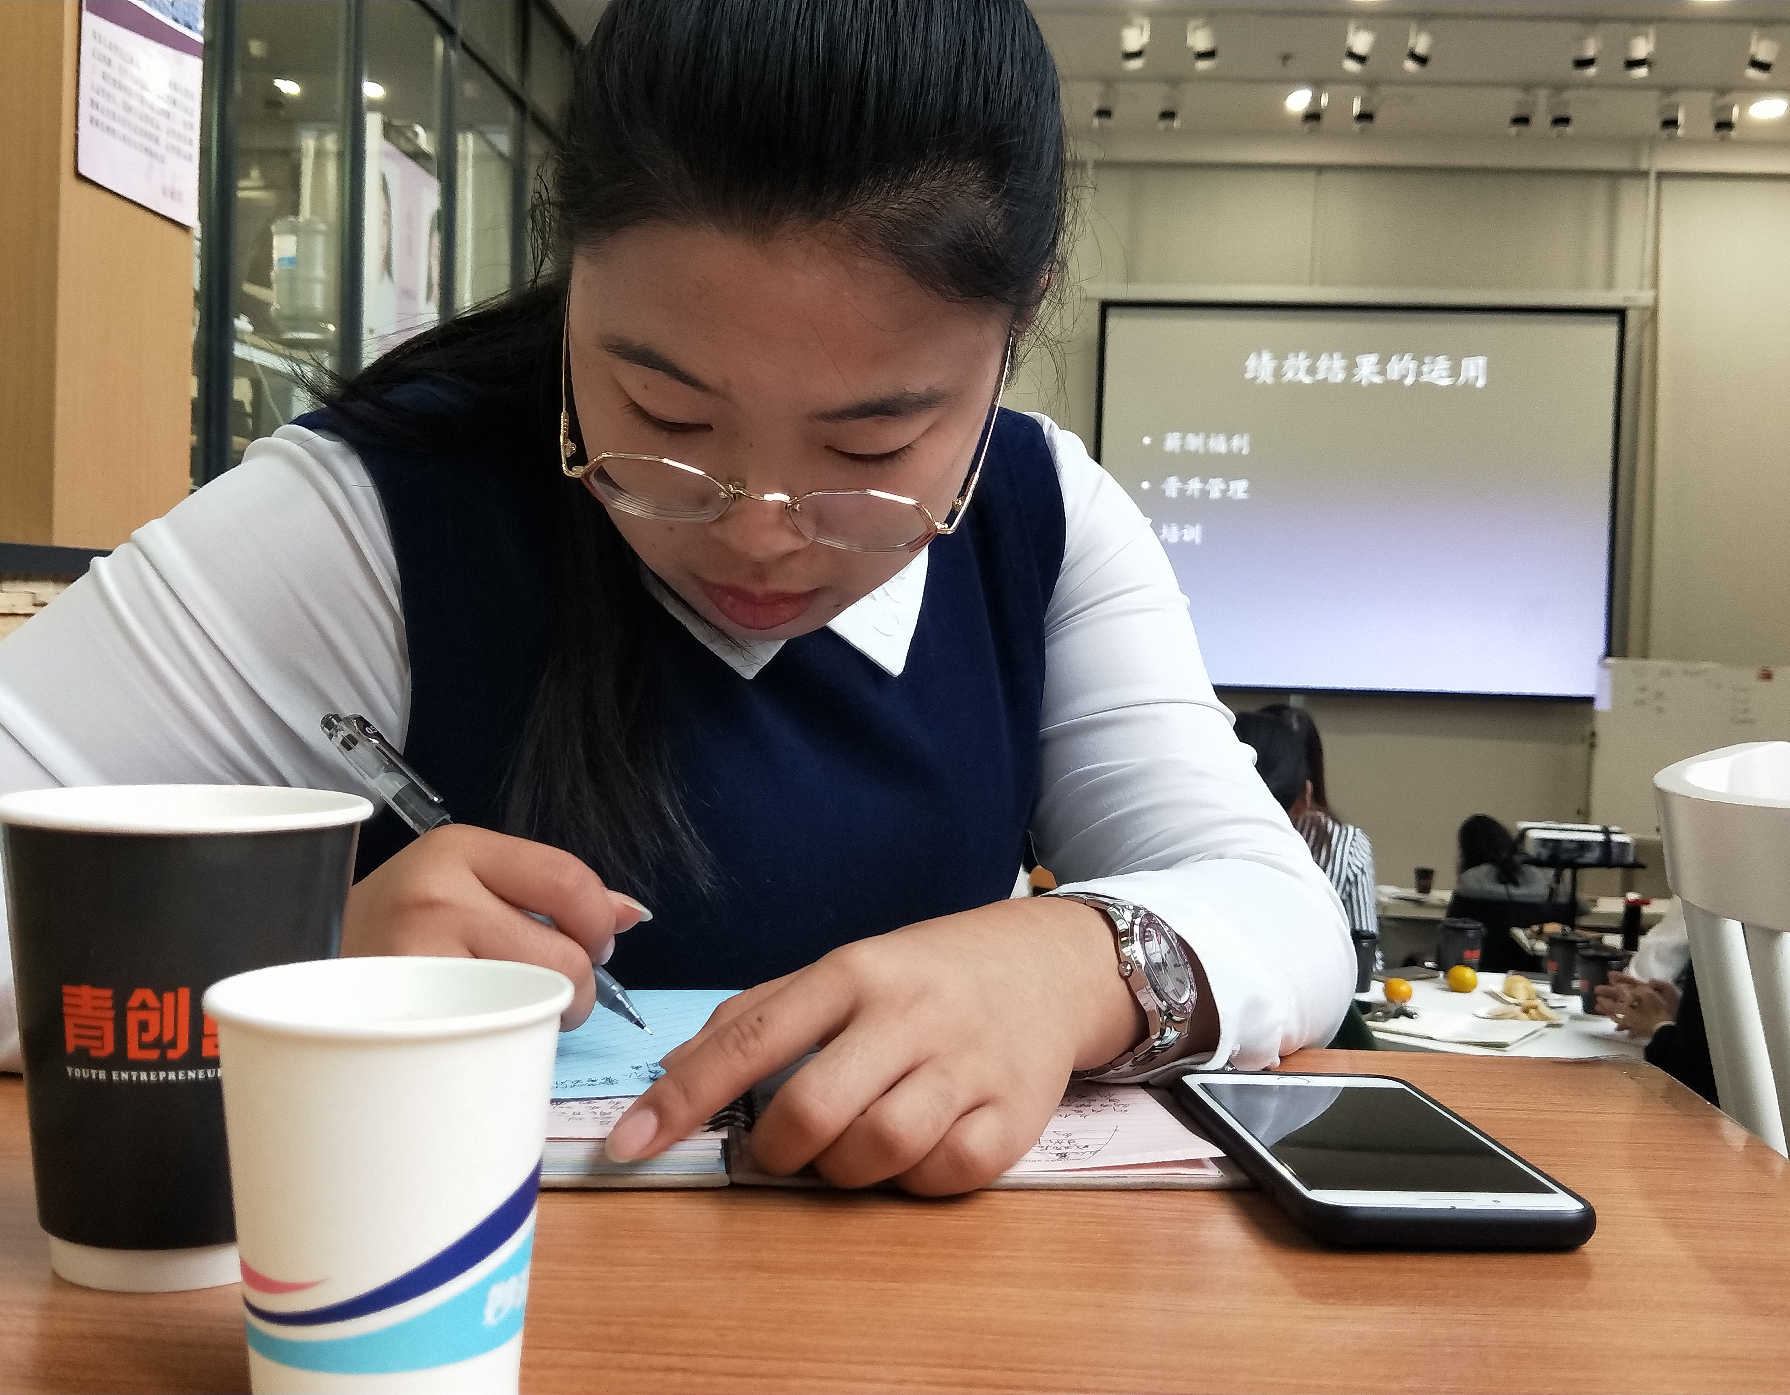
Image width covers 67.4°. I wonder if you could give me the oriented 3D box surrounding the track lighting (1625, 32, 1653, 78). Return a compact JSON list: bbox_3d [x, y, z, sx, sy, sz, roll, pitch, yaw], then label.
[{"bbox_3d":[3.612,-3.125,6.521,0.130,0.220,0.140,3,2,25],"label":"track lighting"}]

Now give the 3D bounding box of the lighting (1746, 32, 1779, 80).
[{"bbox_3d":[4.196,-3.100,6.491,0.130,0.220,0.140,1,2,-33],"label":"lighting"}]

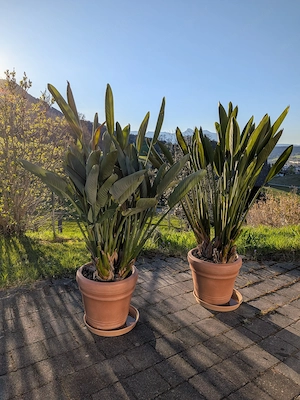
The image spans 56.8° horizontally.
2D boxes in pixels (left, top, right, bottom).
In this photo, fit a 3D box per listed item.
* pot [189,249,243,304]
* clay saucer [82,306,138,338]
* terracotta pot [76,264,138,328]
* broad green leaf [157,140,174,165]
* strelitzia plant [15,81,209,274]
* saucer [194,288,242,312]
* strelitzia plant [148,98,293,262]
[{"bbox_3d":[0.584,0.691,2.539,0.469,0.390,0.469,1,9,0],"label":"pot"},{"bbox_3d":[-0.299,0.930,2.184,0.421,0.051,0.421,1,9,0],"label":"clay saucer"},{"bbox_3d":[-0.324,0.738,2.177,0.469,0.390,0.469,1,9,0],"label":"terracotta pot"},{"bbox_3d":[0.141,-0.385,2.364,0.080,0.294,0.060,-33,8,5],"label":"broad green leaf"},{"bbox_3d":[-0.276,-0.100,2.010,1.310,1.424,1.050,1,9,0],"label":"strelitzia plant"},{"bbox_3d":[0.615,0.886,2.531,0.421,0.051,0.421,1,9,0],"label":"saucer"},{"bbox_3d":[0.614,-0.124,2.405,1.200,1.368,0.950,1,9,0],"label":"strelitzia plant"}]

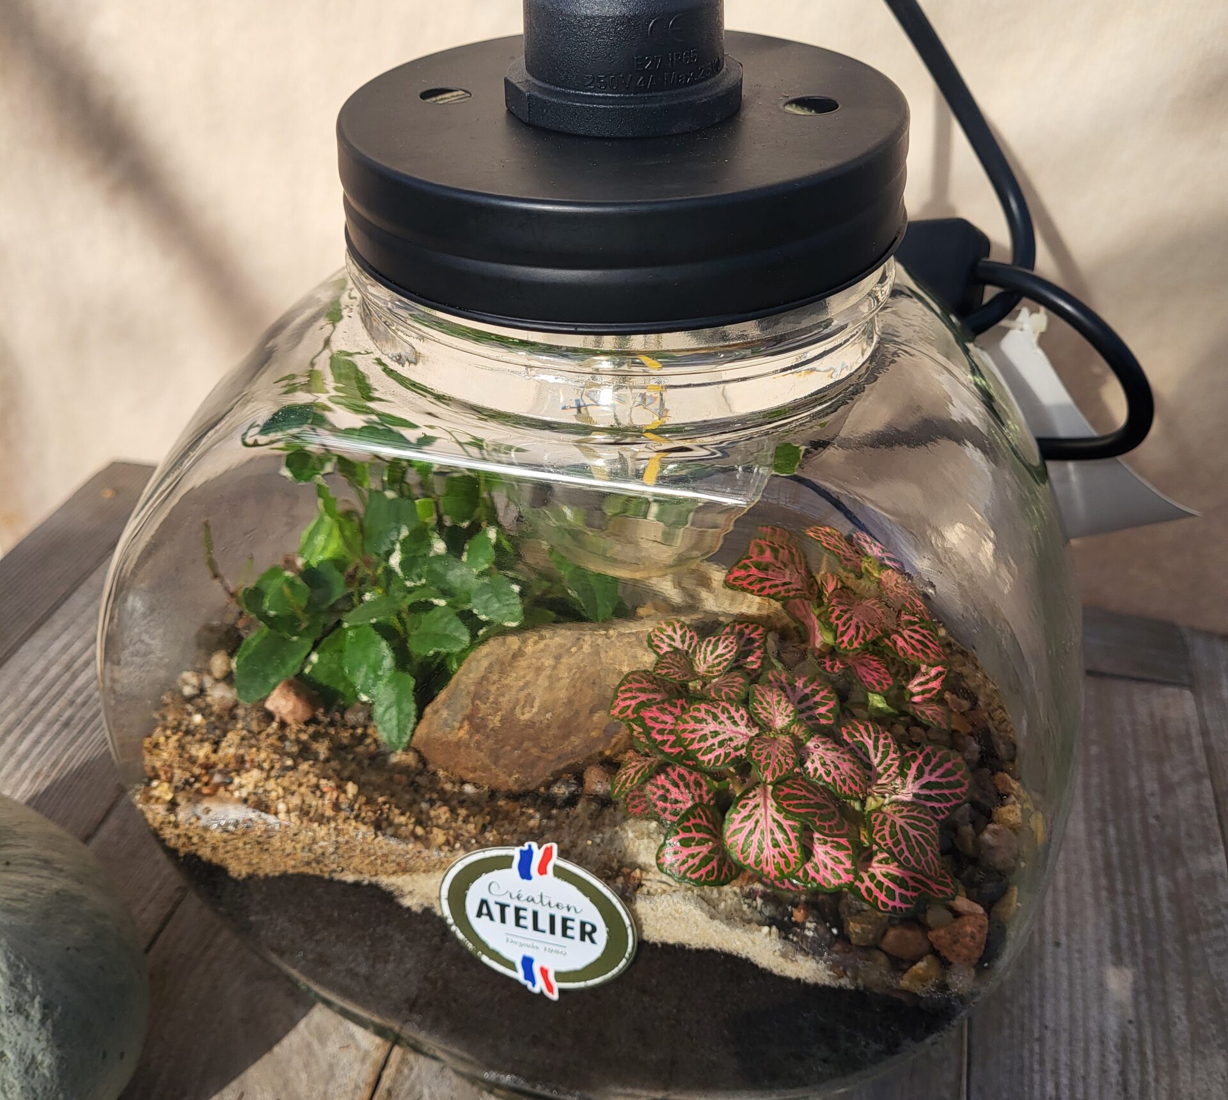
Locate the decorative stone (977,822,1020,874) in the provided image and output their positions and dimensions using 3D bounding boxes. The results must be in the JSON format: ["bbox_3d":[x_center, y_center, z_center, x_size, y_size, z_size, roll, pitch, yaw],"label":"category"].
[{"bbox_3d":[0.102,0.079,0.326,0.011,0.011,0.013,1,36,0],"label":"decorative stone"}]

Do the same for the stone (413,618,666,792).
[{"bbox_3d":[-0.016,0.035,0.326,0.070,0.037,0.037,-2,36,0],"label":"stone"}]

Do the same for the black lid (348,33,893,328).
[{"bbox_3d":[0.002,-0.085,0.266,0.120,0.025,0.120,-1,36,1],"label":"black lid"}]

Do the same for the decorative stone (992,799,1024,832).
[{"bbox_3d":[0.107,0.072,0.333,0.009,0.008,0.009,1,36,0],"label":"decorative stone"}]

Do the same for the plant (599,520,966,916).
[{"bbox_3d":[0.040,0.037,0.314,0.083,0.045,0.096,-2,36,0],"label":"plant"}]

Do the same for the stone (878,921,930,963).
[{"bbox_3d":[0.073,0.098,0.308,0.013,0.010,0.011,1,36,0],"label":"stone"}]

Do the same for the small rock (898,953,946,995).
[{"bbox_3d":[0.072,0.099,0.288,0.011,0.008,0.009,-2,36,0],"label":"small rock"}]

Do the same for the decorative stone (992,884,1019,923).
[{"bbox_3d":[0.100,0.091,0.315,0.009,0.009,0.011,1,36,0],"label":"decorative stone"}]

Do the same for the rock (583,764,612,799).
[{"bbox_3d":[-0.004,0.062,0.329,0.008,0.008,0.009,1,36,0],"label":"rock"}]

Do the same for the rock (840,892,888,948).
[{"bbox_3d":[0.063,0.094,0.312,0.012,0.011,0.014,1,36,0],"label":"rock"}]

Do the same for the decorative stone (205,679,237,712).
[{"bbox_3d":[-0.111,0.041,0.347,0.009,0.008,0.008,-2,36,0],"label":"decorative stone"}]

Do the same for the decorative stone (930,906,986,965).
[{"bbox_3d":[0.080,0.090,0.287,0.013,0.011,0.012,-2,36,0],"label":"decorative stone"}]

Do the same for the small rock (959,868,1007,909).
[{"bbox_3d":[0.089,0.081,0.295,0.011,0.008,0.010,-2,36,0],"label":"small rock"}]

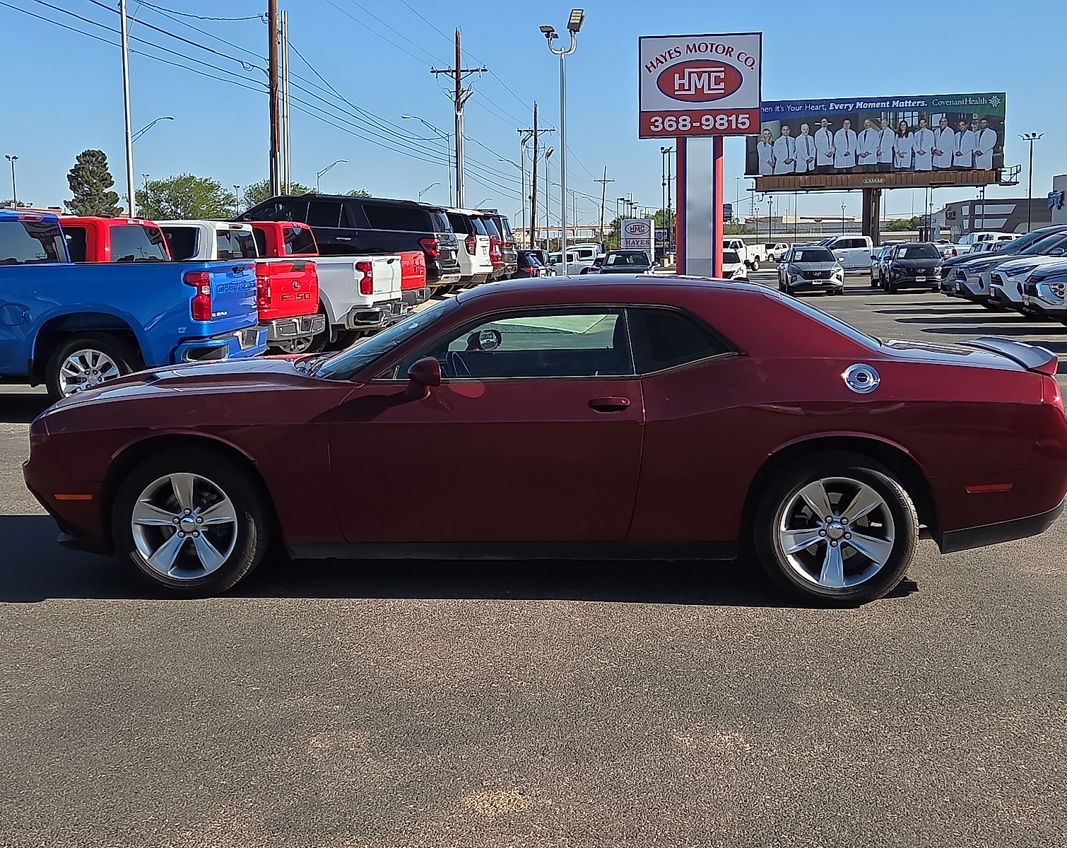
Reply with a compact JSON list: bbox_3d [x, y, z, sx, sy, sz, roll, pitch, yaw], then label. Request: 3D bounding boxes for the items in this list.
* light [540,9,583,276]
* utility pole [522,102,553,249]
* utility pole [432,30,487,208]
[{"bbox_3d":[0.731,-6.582,34.486,1.050,7.500,0.700,-1,7,-6],"label":"light"},{"bbox_3d":[0.005,-15.402,90.202,2.450,11.300,0.400,2,7,7],"label":"utility pole"},{"bbox_3d":[-3.242,-11.731,61.002,2.450,11.300,0.400,0,7,7],"label":"utility pole"}]

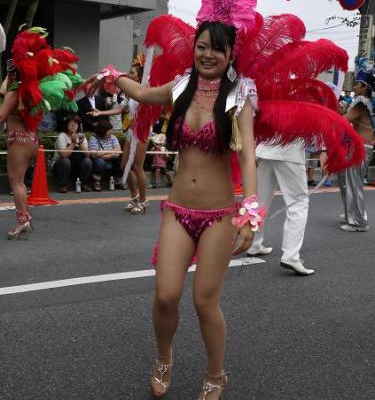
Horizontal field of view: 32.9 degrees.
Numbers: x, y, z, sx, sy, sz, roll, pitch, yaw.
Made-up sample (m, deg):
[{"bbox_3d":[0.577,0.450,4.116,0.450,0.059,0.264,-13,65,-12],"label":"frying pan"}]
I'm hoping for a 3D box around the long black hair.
[{"bbox_3d":[0.060,-0.459,2.550,0.270,0.510,0.230,4,9,14],"label":"long black hair"}]

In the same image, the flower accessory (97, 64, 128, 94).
[{"bbox_3d":[-0.332,-0.533,2.813,0.130,0.125,0.120,6,10,20],"label":"flower accessory"}]

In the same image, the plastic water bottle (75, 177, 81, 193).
[{"bbox_3d":[-1.555,-0.209,9.050,0.068,0.207,0.068,2,8,0],"label":"plastic water bottle"}]

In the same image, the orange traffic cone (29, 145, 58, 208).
[{"bbox_3d":[-1.763,-0.314,7.789,0.360,0.690,0.360,0,10,-13],"label":"orange traffic cone"}]

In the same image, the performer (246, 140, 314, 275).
[{"bbox_3d":[0.822,-0.305,5.254,0.580,1.700,0.550,5,9,17],"label":"performer"}]

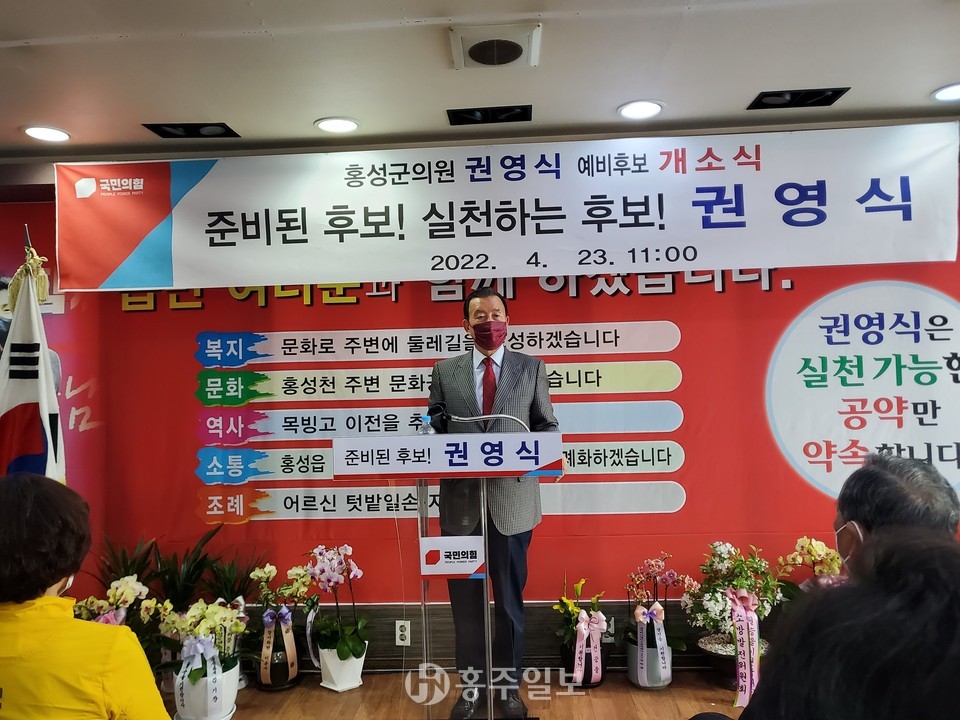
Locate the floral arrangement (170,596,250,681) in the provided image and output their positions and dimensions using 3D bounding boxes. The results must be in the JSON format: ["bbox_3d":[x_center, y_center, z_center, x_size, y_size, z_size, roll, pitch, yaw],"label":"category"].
[{"bbox_3d":[-1.115,1.147,2.950,0.333,0.312,0.270,-1,1,3],"label":"floral arrangement"}]

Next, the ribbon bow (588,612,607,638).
[{"bbox_3d":[0.511,1.144,3.120,0.080,0.116,0.050,-1,1,3],"label":"ribbon bow"}]

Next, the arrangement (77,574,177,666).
[{"bbox_3d":[-1.514,1.117,3.080,0.439,0.369,0.300,-1,1,3],"label":"arrangement"}]

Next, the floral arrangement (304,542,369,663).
[{"bbox_3d":[-0.640,1.082,3.230,0.282,0.505,0.230,-1,1,3],"label":"floral arrangement"}]

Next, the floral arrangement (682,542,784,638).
[{"bbox_3d":[1.083,0.991,3.100,0.430,0.378,0.360,-1,1,3],"label":"floral arrangement"}]

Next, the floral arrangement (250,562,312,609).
[{"bbox_3d":[-0.892,1.018,3.240,0.270,0.199,0.180,-1,1,3],"label":"floral arrangement"}]

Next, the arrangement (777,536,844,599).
[{"bbox_3d":[1.395,0.883,3.040,0.282,0.259,0.220,-1,1,3],"label":"arrangement"}]

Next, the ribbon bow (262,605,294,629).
[{"bbox_3d":[-0.885,1.121,3.150,0.127,0.098,0.060,-1,1,3],"label":"ribbon bow"}]

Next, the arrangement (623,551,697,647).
[{"bbox_3d":[0.800,1.055,3.170,0.320,0.394,0.240,-1,1,3],"label":"arrangement"}]

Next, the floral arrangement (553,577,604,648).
[{"bbox_3d":[0.436,1.117,3.190,0.223,0.300,0.180,-1,1,3],"label":"floral arrangement"}]

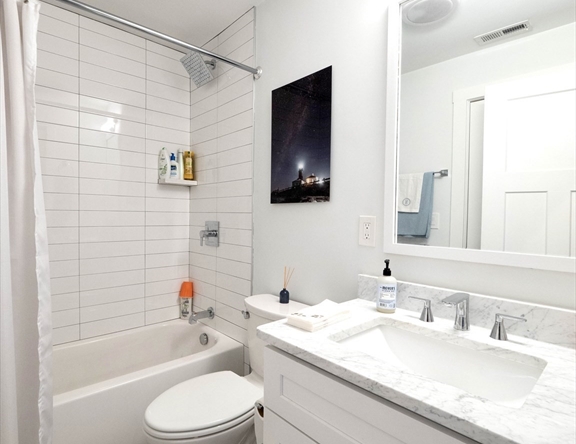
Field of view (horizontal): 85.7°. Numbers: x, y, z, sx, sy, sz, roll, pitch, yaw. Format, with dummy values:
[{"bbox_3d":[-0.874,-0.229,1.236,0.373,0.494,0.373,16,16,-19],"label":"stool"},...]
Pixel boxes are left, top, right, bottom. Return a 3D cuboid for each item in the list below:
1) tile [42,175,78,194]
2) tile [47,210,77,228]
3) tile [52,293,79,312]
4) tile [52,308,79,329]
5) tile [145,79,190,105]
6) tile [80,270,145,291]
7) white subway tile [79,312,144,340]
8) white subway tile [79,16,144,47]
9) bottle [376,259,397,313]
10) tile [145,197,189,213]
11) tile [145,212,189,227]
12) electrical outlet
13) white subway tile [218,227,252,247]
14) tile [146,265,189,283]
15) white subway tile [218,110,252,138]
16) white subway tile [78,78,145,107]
[{"bbox_3d":[-1.447,-0.223,1.806,0.396,0.101,0.012,-1,2,-43],"label":"tile"},{"bbox_3d":[-1.450,-0.018,1.811,0.396,0.101,0.012,-1,2,-43],"label":"tile"},{"bbox_3d":[-1.462,0.497,1.825,0.400,0.100,0.010,-1,2,-43],"label":"tile"},{"bbox_3d":[-1.463,0.600,1.828,0.400,0.100,0.010,-1,2,-43],"label":"tile"},{"bbox_3d":[-0.890,-0.958,2.322,0.337,0.102,0.010,-1,2,-43],"label":"tile"},{"bbox_3d":[-1.179,0.395,2.119,0.401,0.101,0.010,-1,2,-43],"label":"tile"},{"bbox_3d":[-1.173,0.700,2.107,0.397,0.100,0.010,-1,2,-43],"label":"white subway tile"},{"bbox_3d":[-1.144,-1.244,2.054,0.397,0.076,0.010,-1,2,-43],"label":"white subway tile"},{"bbox_3d":[0.362,0.232,1.134,0.066,0.187,0.066,1,2,14],"label":"bottle"},{"bbox_3d":[-0.895,-0.126,2.335,0.331,0.101,0.010,-1,2,-43],"label":"tile"},{"bbox_3d":[-0.897,-0.024,2.339,0.329,0.100,0.010,-1,2,-43],"label":"tile"},{"bbox_3d":[0.327,0.039,1.279,0.008,0.120,0.074,-1,2,-43],"label":"electrical outlet"},{"bbox_3d":[-0.353,0.096,2.015,0.010,0.100,0.405,-1,2,-43],"label":"white subway tile"},{"bbox_3d":[-0.909,0.392,2.372,0.332,0.101,0.010,-1,2,-43],"label":"tile"},{"bbox_3d":[-0.338,-0.623,1.990,0.012,0.101,0.399,-1,2,-43],"label":"white subway tile"},{"bbox_3d":[-1.150,-0.844,2.064,0.397,0.101,0.010,-1,2,-43],"label":"white subway tile"}]

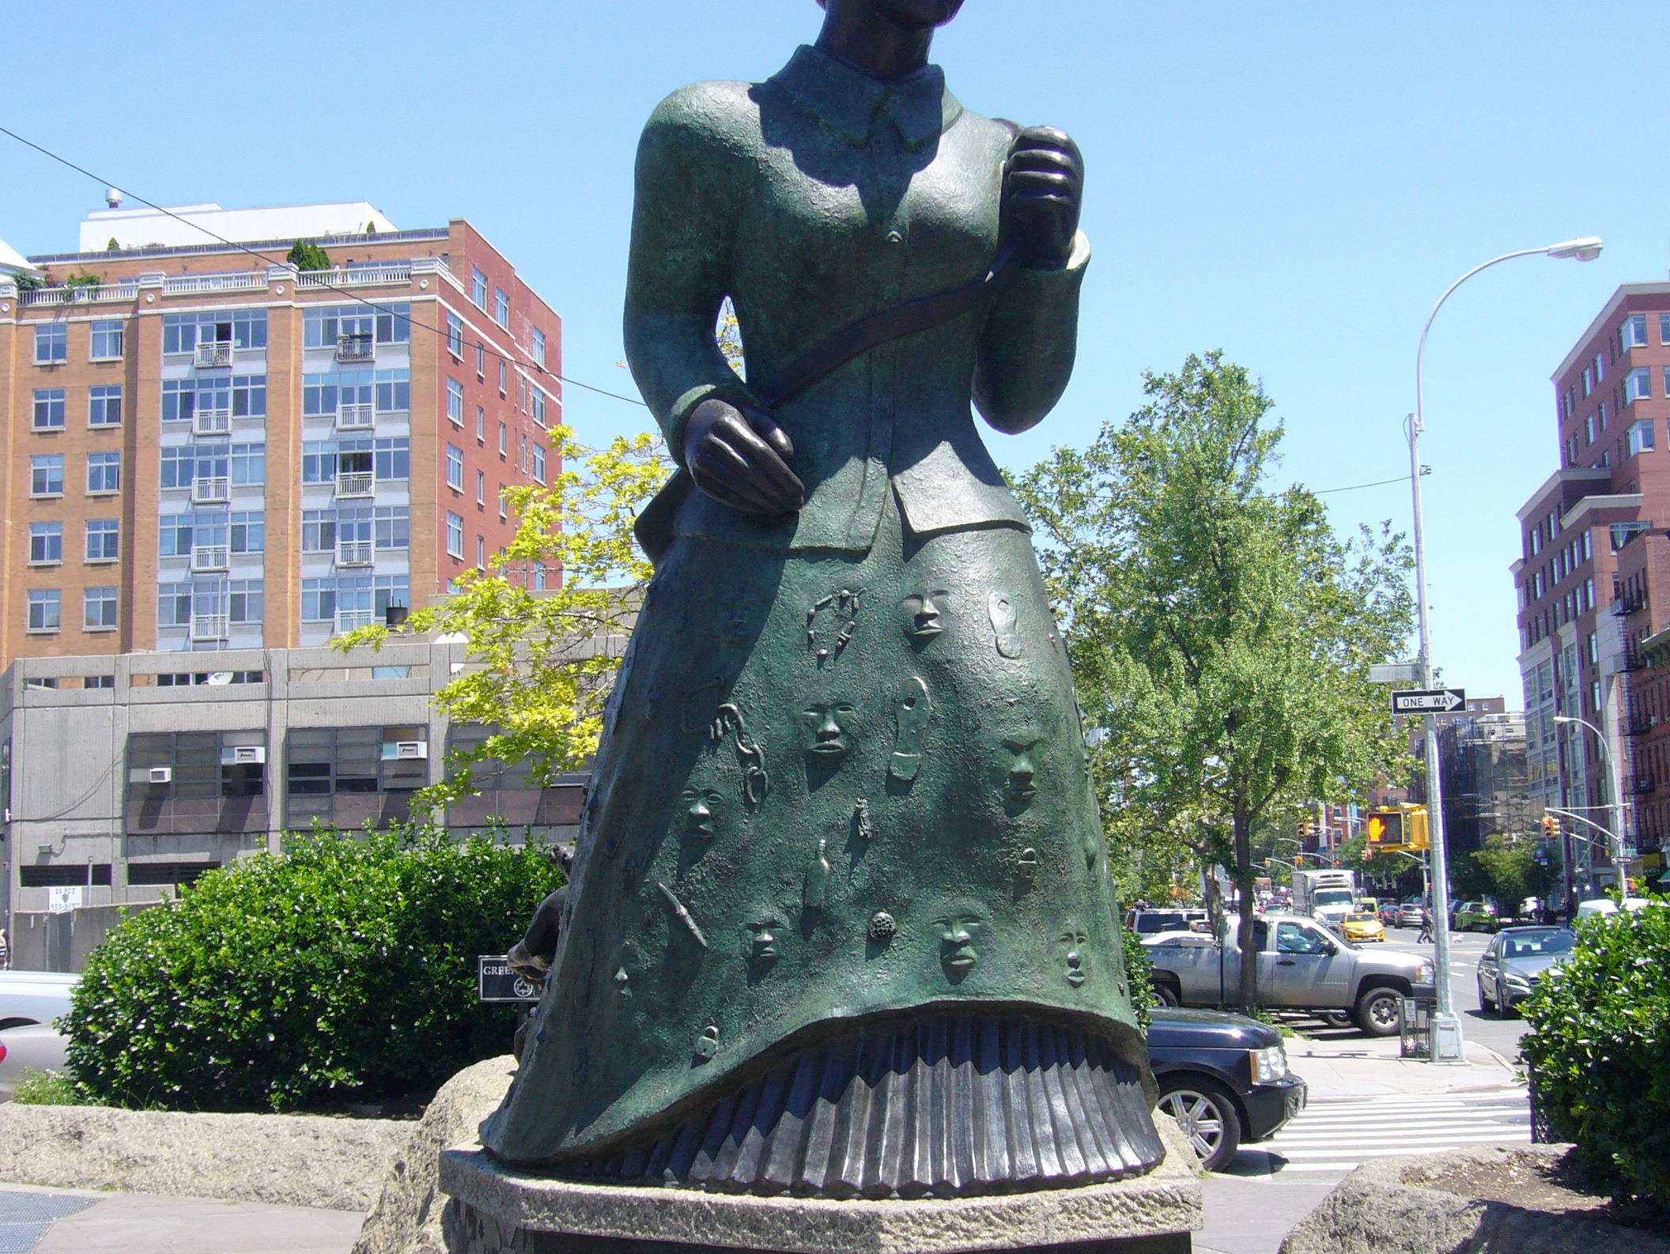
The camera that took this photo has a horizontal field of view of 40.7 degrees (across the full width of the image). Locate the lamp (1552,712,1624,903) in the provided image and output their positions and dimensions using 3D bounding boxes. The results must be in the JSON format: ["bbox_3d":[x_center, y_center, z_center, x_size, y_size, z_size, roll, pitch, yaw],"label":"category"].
[{"bbox_3d":[30.887,8.254,92.161,2.700,9.800,0.500,-2,-7,8],"label":"lamp"}]

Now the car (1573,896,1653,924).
[{"bbox_3d":[29.123,11.222,84.000,2.000,1.980,5.200,-2,-7,8],"label":"car"}]

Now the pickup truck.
[{"bbox_3d":[6.909,5.755,37.143,5.850,1.930,2.030,-2,-7,7],"label":"pickup truck"}]

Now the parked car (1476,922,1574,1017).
[{"bbox_3d":[13.132,6.419,42.038,1.850,1.540,4.750,-2,-7,9],"label":"parked car"}]

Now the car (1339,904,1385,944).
[{"bbox_3d":[27.392,15.649,117.000,1.850,1.500,4.800,-2,-7,8],"label":"car"}]

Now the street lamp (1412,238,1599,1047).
[{"bbox_3d":[8.447,0.192,27.891,2.720,10.150,0.450,-2,-7,8],"label":"street lamp"}]

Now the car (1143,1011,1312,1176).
[{"bbox_3d":[1.317,3.488,18.698,4.950,1.860,1.970,-3,-7,12],"label":"car"}]

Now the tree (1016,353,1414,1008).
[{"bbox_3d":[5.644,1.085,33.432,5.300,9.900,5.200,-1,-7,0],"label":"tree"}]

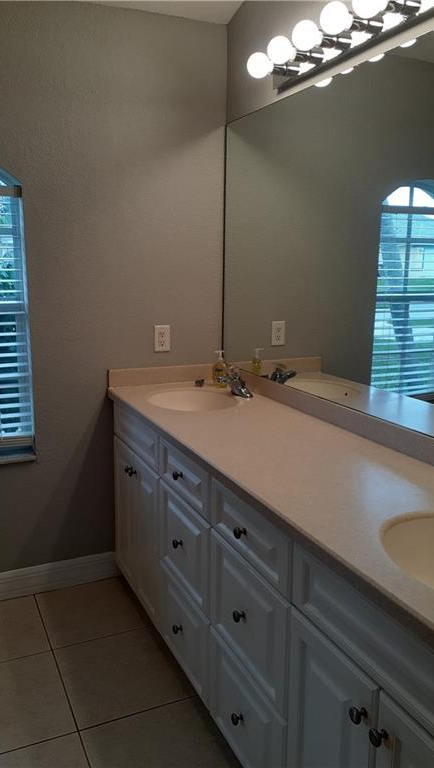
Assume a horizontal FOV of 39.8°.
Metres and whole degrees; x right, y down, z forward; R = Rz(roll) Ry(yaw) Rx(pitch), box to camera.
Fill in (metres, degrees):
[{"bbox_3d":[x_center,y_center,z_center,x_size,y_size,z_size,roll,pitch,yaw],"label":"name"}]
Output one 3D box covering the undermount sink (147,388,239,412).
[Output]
[{"bbox_3d":[-0.102,0.135,2.494,0.350,0.145,0.405,-4,12,-25],"label":"undermount sink"}]

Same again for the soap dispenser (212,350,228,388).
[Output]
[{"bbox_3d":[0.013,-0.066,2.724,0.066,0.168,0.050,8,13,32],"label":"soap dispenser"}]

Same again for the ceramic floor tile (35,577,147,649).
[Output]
[{"bbox_3d":[-0.526,0.975,2.601,0.445,0.010,0.447,-4,12,-25],"label":"ceramic floor tile"}]

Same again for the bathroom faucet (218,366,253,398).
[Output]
[{"bbox_3d":[0.073,-0.007,2.560,0.160,0.118,0.150,-4,12,-25],"label":"bathroom faucet"}]

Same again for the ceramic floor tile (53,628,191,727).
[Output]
[{"bbox_3d":[-0.336,1.058,2.204,0.447,0.010,0.447,-4,12,-25],"label":"ceramic floor tile"}]

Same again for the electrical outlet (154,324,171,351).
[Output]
[{"bbox_3d":[-0.247,-0.208,2.743,0.073,0.118,0.008,-4,12,-25],"label":"electrical outlet"}]

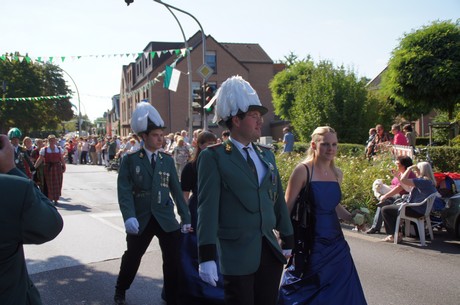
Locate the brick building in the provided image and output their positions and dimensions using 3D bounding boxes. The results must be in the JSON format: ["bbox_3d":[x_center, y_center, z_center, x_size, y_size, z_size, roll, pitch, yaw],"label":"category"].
[{"bbox_3d":[-4.403,-6.150,60.904,13.000,11.200,27.000,-2,2,-16],"label":"brick building"}]

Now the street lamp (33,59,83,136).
[{"bbox_3d":[-13.325,-3.370,41.500,3.700,7.700,0.350,-2,2,-16],"label":"street lamp"}]

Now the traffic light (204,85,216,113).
[{"bbox_3d":[-0.619,-1.698,17.000,0.330,0.930,0.360,-3,3,-30],"label":"traffic light"}]

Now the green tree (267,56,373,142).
[{"bbox_3d":[4.953,-2.382,29.000,5.300,5.500,4.600,-2,2,0],"label":"green tree"}]

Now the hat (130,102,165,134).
[{"bbox_3d":[-0.796,-0.338,5.170,0.270,0.325,0.310,-3,3,-30],"label":"hat"}]

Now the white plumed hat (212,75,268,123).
[{"bbox_3d":[0.047,-0.338,3.350,0.300,0.280,0.240,0,3,32],"label":"white plumed hat"}]

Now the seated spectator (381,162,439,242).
[{"bbox_3d":[2.697,0.751,8.050,0.820,1.190,0.520,0,2,28],"label":"seated spectator"}]

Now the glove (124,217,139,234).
[{"bbox_3d":[-0.934,0.692,5.080,0.110,0.165,0.120,-3,2,-27],"label":"glove"}]

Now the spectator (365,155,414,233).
[{"bbox_3d":[2.646,0.702,8.750,0.820,1.240,0.520,-1,2,18],"label":"spectator"}]

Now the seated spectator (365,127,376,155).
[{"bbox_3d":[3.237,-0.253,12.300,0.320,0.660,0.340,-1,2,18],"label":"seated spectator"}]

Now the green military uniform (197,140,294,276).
[{"bbox_3d":[0.097,0.344,3.350,0.570,0.830,0.360,-3,3,-33],"label":"green military uniform"}]

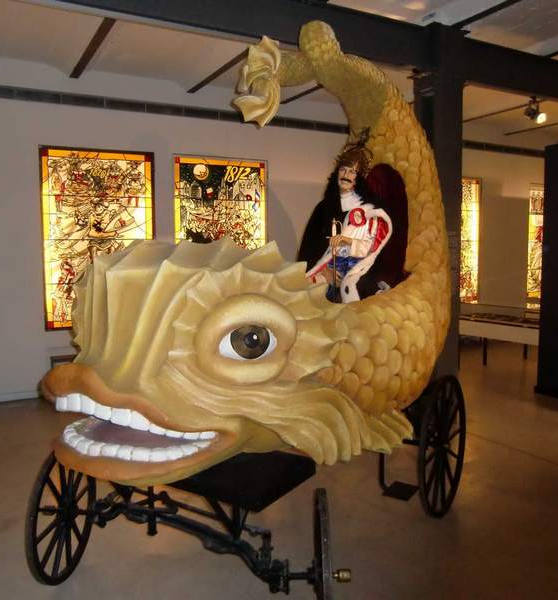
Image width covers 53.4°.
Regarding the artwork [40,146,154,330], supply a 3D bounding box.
[{"bbox_3d":[-2.030,-0.692,6.340,1.228,2.023,0.060,-3,5,-28],"label":"artwork"}]

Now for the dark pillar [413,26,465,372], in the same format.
[{"bbox_3d":[1.433,-0.609,5.038,0.279,3.490,0.302,-3,5,-28],"label":"dark pillar"}]

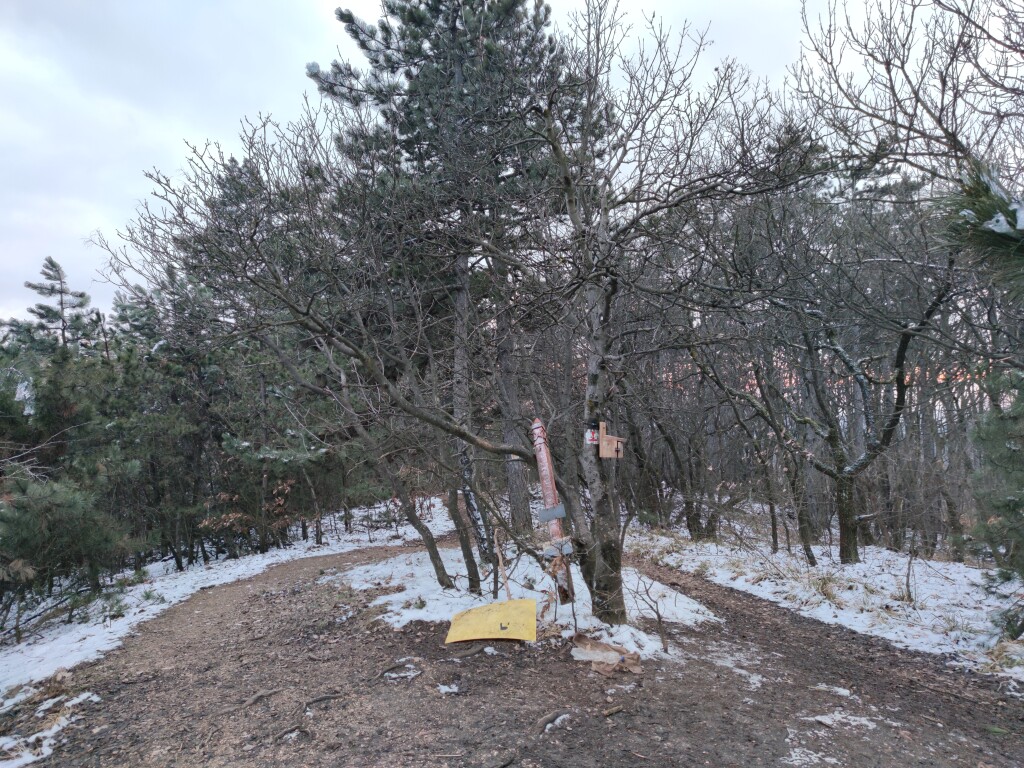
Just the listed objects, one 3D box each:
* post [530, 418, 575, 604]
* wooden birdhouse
[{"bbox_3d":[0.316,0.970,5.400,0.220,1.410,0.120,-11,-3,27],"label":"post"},{"bbox_3d":[0.745,0.422,5.300,0.170,0.265,0.140,-1,-2,20],"label":"wooden birdhouse"}]

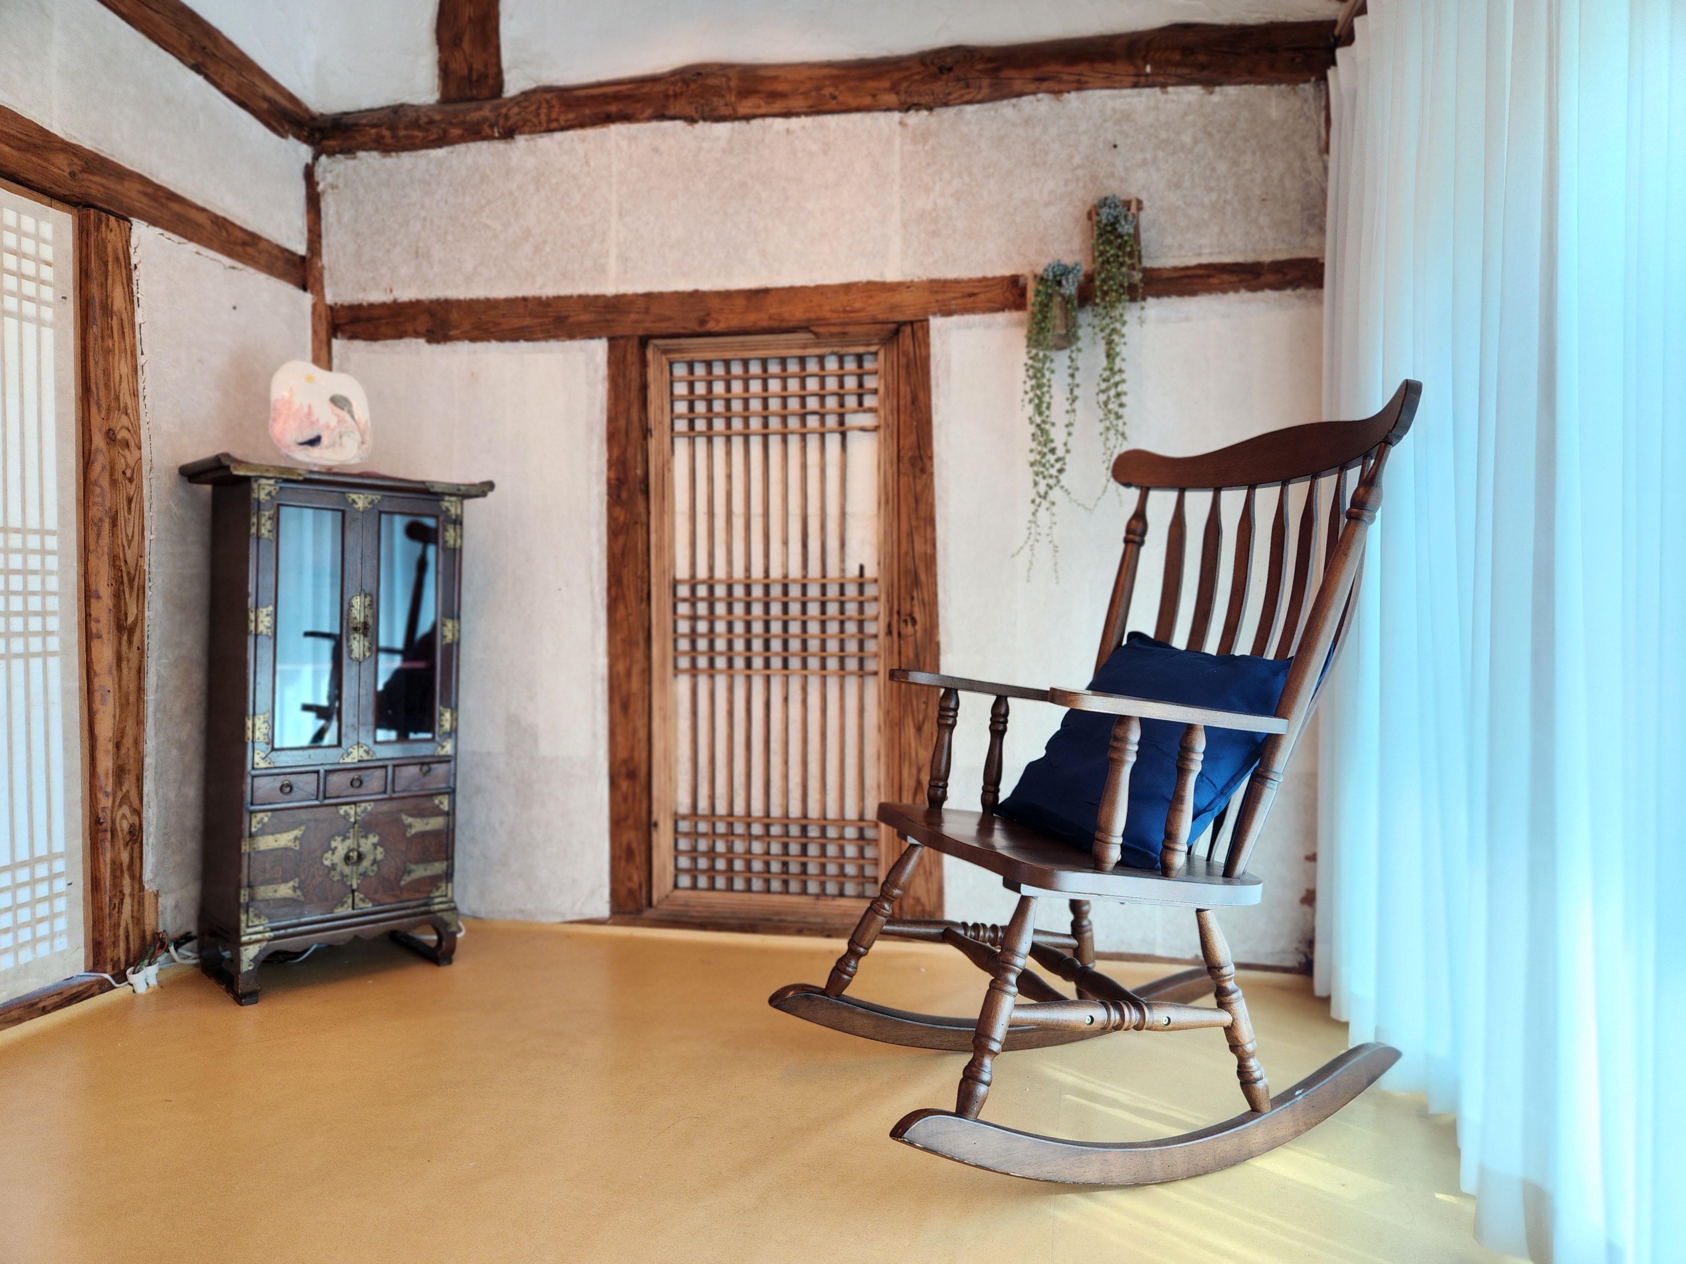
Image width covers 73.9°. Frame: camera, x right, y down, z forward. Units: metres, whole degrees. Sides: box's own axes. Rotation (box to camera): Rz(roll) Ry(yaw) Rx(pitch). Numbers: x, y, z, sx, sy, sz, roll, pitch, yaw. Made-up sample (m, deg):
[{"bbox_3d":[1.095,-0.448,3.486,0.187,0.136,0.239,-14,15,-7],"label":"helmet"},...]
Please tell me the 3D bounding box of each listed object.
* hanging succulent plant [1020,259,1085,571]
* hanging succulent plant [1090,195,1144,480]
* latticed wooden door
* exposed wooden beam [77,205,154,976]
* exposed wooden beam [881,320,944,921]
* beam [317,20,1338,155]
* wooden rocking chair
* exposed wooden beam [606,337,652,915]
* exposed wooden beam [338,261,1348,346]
[{"bbox_3d":[0.460,-0.466,2.453,0.144,0.704,0.120,0,1,11],"label":"hanging succulent plant"},{"bbox_3d":[0.593,-0.634,2.425,0.117,0.622,0.120,0,1,11],"label":"hanging succulent plant"},{"bbox_3d":[-0.172,-0.008,2.668,0.584,1.376,0.060,0,1,11],"label":"latticed wooden door"},{"bbox_3d":[-1.510,-0.072,2.242,0.120,1.516,0.143,0,1,12],"label":"exposed wooden beam"},{"bbox_3d":[0.178,-0.017,2.627,0.121,1.391,0.110,0,1,11],"label":"exposed wooden beam"},{"bbox_3d":[-0.124,-1.247,2.648,2.391,0.139,0.150,0,1,11],"label":"beam"},{"bbox_3d":[0.370,0.197,1.825,0.886,1.132,0.678,0,1,-21],"label":"wooden rocking chair"},{"bbox_3d":[-0.508,-0.005,2.756,0.111,1.403,0.110,0,1,11],"label":"exposed wooden beam"},{"bbox_3d":[-0.130,-0.770,2.659,2.371,0.104,0.110,0,1,11],"label":"exposed wooden beam"}]

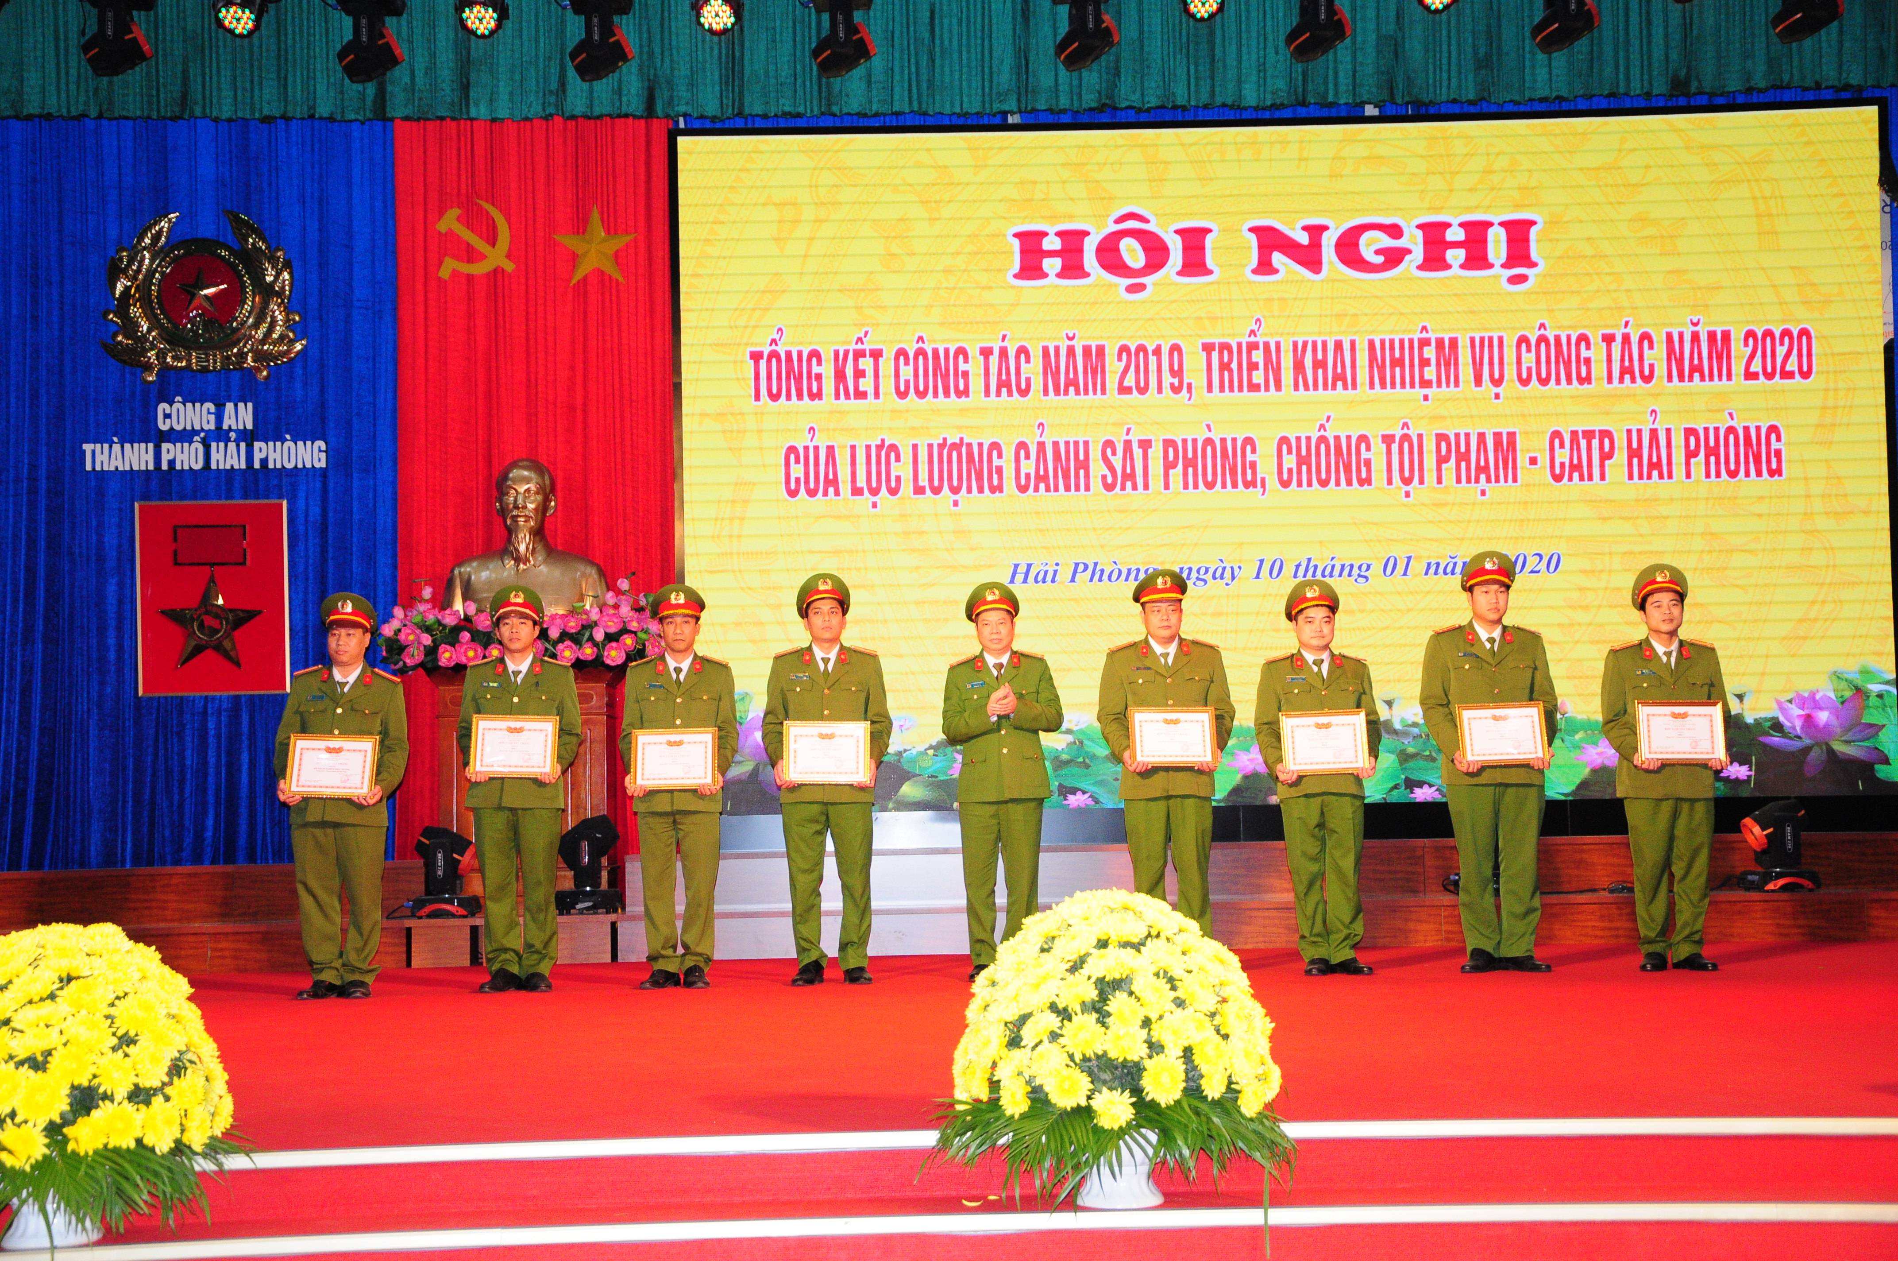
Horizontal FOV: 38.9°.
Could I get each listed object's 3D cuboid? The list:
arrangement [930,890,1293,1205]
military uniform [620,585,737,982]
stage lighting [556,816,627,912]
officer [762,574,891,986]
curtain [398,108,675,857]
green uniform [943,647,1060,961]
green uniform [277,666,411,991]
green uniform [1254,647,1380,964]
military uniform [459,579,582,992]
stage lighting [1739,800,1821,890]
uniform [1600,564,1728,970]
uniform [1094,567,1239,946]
[{"bbox_3d":[0.474,1.212,7.800,1.055,0.922,0.980,-1,-1,0],"label":"arrangement"},{"bbox_3d":[-1.184,0.676,11.800,0.474,1.738,0.400,-1,0,-3],"label":"military uniform"},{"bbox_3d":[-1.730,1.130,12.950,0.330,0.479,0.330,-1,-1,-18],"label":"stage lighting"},{"bbox_3d":[-0.535,0.646,11.750,0.571,1.791,0.390,-1,-1,0],"label":"officer"},{"bbox_3d":[-2.038,-0.694,13.200,1.302,3.600,0.150,-1,0,0],"label":"curtain"},{"bbox_3d":[0.238,0.768,11.800,0.504,1.377,0.380,-1,0,2],"label":"green uniform"},{"bbox_3d":[-2.649,0.837,11.700,0.588,1.421,0.370,-1,-1,7],"label":"green uniform"},{"bbox_3d":[1.609,0.769,11.750,0.551,1.388,0.370,-1,-1,-7],"label":"green uniform"},{"bbox_3d":[-1.891,0.689,11.800,0.507,1.750,0.400,-1,0,-2],"label":"military uniform"},{"bbox_3d":[3.916,1.015,12.670,0.320,0.404,0.320,-1,0,-9],"label":"stage lighting"},{"bbox_3d":[3.142,0.599,11.800,0.484,1.765,0.400,-1,0,0],"label":"uniform"},{"bbox_3d":[0.953,0.621,11.800,0.550,1.769,0.400,-1,0,-1],"label":"uniform"}]

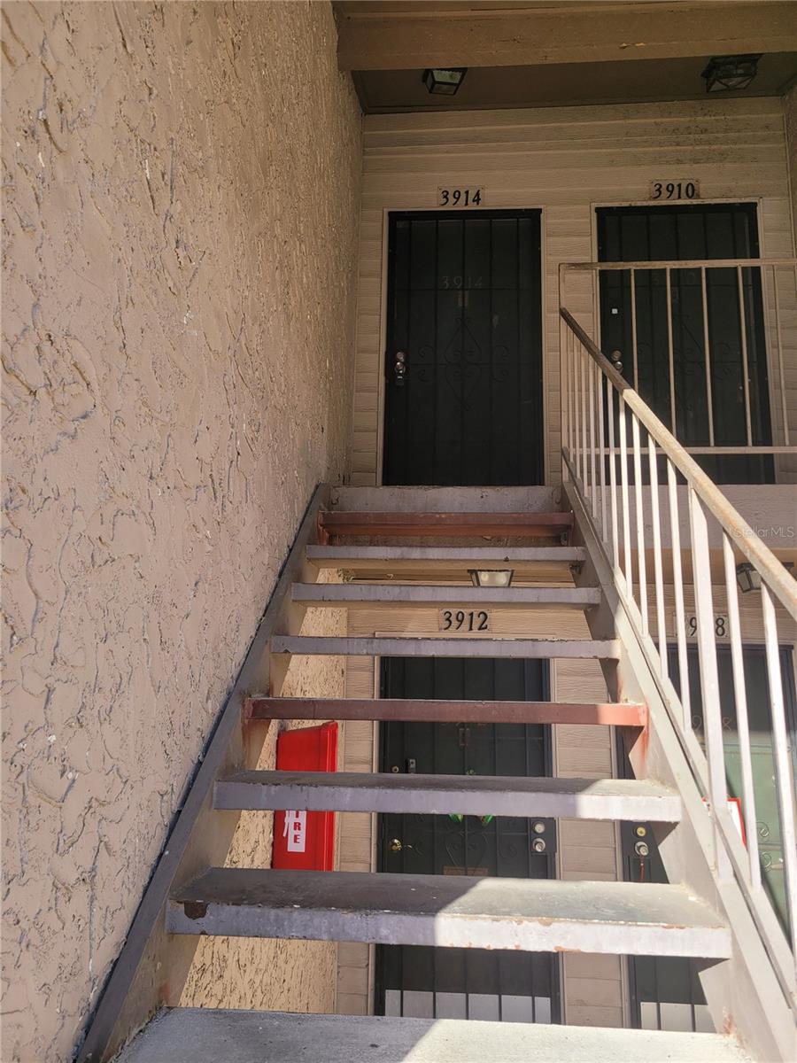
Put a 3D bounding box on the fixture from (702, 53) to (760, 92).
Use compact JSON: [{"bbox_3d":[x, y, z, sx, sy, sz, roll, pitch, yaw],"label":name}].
[{"bbox_3d":[1.871,-2.584,4.495,0.260,0.130,0.260,1,7,7],"label":"fixture"}]

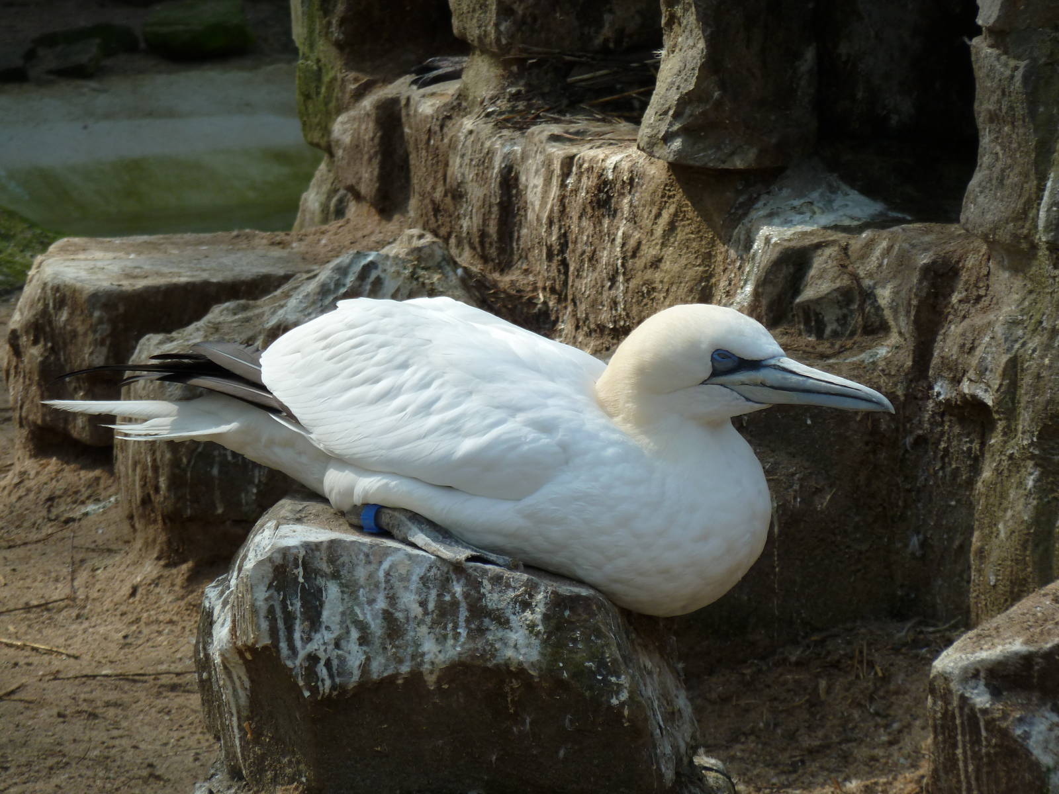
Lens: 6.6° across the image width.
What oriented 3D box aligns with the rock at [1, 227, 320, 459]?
[{"bbox_3d":[-0.335,-0.051,8.500,0.300,0.165,0.270,-2,11,-11],"label":"rock"}]

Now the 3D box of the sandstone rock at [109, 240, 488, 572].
[{"bbox_3d":[-0.204,-0.003,8.050,0.310,0.260,0.260,-2,11,-11],"label":"sandstone rock"}]

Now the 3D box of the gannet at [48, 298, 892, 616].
[{"bbox_3d":[-0.047,0.044,7.300,0.680,0.240,0.220,3,11,14],"label":"gannet"}]

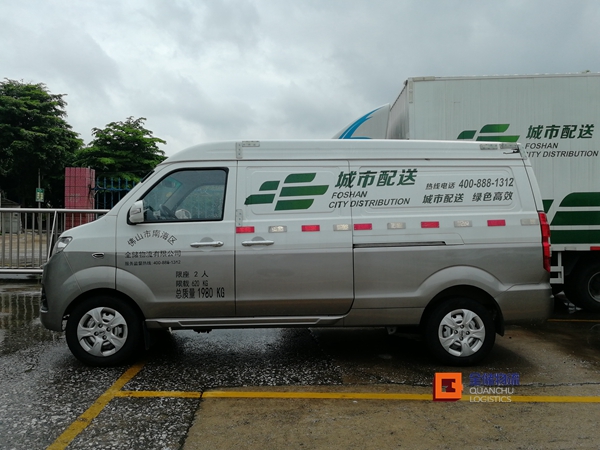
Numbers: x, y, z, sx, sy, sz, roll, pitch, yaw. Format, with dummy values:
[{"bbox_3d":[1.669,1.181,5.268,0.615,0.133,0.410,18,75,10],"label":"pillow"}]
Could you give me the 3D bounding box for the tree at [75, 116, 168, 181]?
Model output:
[{"bbox_3d":[-6.900,-1.650,18.000,3.900,5.000,3.800,0,1,0],"label":"tree"}]

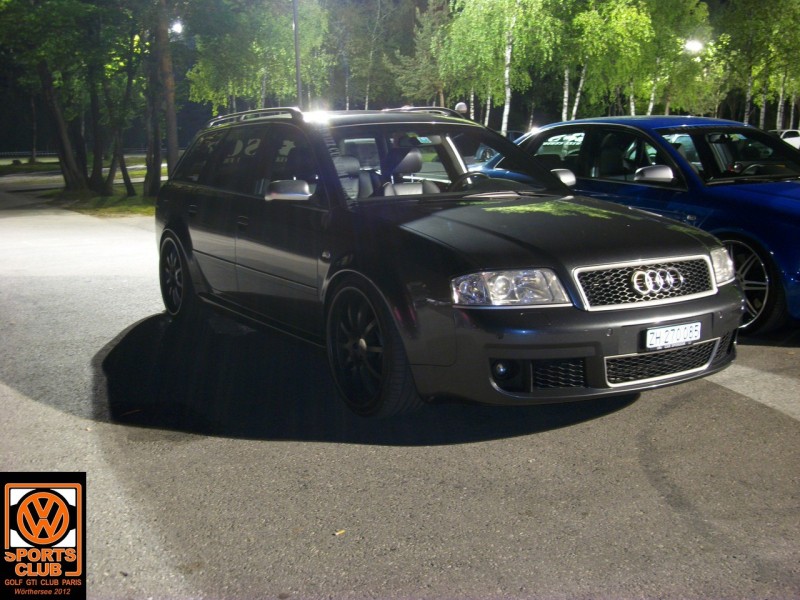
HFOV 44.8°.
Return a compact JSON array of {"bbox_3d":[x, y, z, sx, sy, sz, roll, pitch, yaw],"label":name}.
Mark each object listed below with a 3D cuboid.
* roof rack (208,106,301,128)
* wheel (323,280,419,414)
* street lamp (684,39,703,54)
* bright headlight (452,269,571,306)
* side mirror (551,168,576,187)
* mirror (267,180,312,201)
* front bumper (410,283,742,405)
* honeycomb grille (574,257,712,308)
[{"bbox_3d":[-0.947,-1.139,6.096,0.070,0.085,1.610,-6,11,-29],"label":"roof rack"},{"bbox_3d":[-0.103,0.198,4.421,0.255,0.640,0.640,-6,11,-29],"label":"wheel"},{"bbox_3d":[9.072,-7.835,30.000,0.550,0.450,0.500,2,10,16],"label":"street lamp"},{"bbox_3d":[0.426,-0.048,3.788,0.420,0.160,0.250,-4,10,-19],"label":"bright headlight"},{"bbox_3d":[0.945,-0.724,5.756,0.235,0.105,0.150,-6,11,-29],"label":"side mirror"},{"bbox_3d":[-0.559,-0.557,4.907,0.235,0.105,0.150,-6,11,-29],"label":"mirror"},{"bbox_3d":[0.940,0.142,4.161,1.790,0.430,0.610,-6,11,-29],"label":"front bumper"},{"bbox_3d":[1.033,-0.076,3.953,0.740,0.175,0.120,-6,11,-29],"label":"honeycomb grille"}]

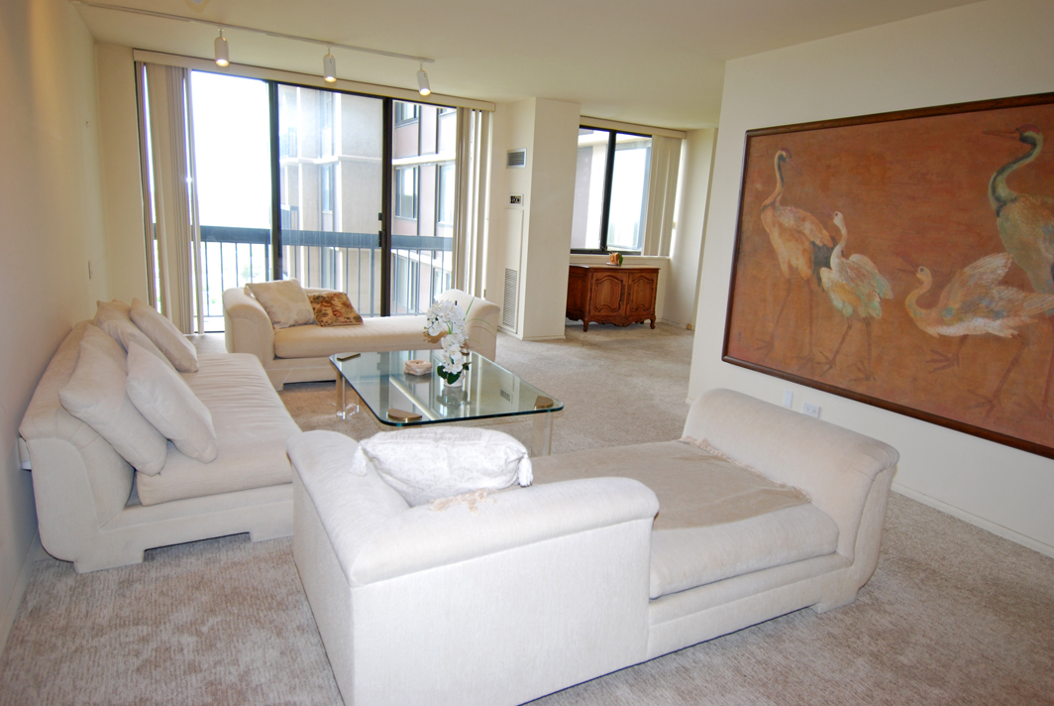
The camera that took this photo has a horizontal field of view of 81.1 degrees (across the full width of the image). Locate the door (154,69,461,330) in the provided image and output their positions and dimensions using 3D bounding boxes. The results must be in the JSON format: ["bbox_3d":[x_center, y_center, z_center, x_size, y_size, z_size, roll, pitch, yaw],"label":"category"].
[{"bbox_3d":[-2.125,-1.490,6.693,3.300,2.530,0.120,-3,14,-28],"label":"door"}]

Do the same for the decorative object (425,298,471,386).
[{"bbox_3d":[-0.444,-0.051,3.424,0.260,0.485,0.250,-3,14,-28],"label":"decorative object"}]

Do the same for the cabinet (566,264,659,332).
[{"bbox_3d":[1.149,-0.753,8.212,1.120,0.810,0.520,-3,14,-28],"label":"cabinet"}]

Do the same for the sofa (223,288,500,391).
[{"bbox_3d":[-1.438,-0.183,5.320,2.155,0.630,1.150,-3,14,-28],"label":"sofa"}]

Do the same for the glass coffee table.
[{"bbox_3d":[-0.548,0.334,3.666,1.005,0.410,1.540,-3,14,-28],"label":"glass coffee table"}]

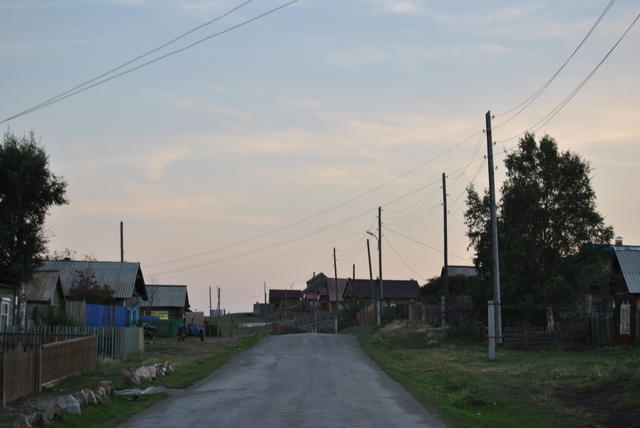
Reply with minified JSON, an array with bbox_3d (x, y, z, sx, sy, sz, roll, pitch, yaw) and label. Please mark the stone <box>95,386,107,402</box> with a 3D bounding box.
[{"bbox_3d":[-4.070,3.347,27.057,0.211,0.272,0.241,0,-4,0],"label":"stone"}]

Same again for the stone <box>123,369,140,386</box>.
[{"bbox_3d":[-4.261,3.696,32.981,0.385,0.373,0.379,0,-4,0],"label":"stone"}]

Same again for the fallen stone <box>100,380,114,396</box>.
[{"bbox_3d":[-4.952,4.066,34.000,0.330,0.360,0.350,0,-3,0],"label":"fallen stone"}]

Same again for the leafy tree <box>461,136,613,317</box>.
[{"bbox_3d":[10.632,1.192,71.000,7.200,10.300,6.800,0,-3,0],"label":"leafy tree"}]

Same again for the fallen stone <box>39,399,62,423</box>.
[{"bbox_3d":[-4.095,2.986,22.172,0.344,0.333,0.339,0,-4,0],"label":"fallen stone"}]

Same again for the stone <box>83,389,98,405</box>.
[{"bbox_3d":[-4.165,3.312,26.479,0.275,0.266,0.270,0,-4,0],"label":"stone"}]

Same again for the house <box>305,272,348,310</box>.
[{"bbox_3d":[0.941,10.034,183.000,6.000,5.400,6.000,0,-3,0],"label":"house"}]

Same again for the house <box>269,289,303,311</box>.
[{"bbox_3d":[-4.729,11.925,200.000,4.900,3.500,4.800,0,-3,0],"label":"house"}]

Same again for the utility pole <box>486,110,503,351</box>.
[{"bbox_3d":[5.806,0.648,48.725,0.280,8.199,0.280,-2,-4,0],"label":"utility pole"}]

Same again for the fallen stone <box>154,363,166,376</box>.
[{"bbox_3d":[-4.168,4.063,38.126,0.297,0.335,0.316,0,-4,0],"label":"fallen stone"}]

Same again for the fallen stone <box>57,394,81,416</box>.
[{"bbox_3d":[-4.878,3.714,28.300,0.460,0.410,0.430,0,-3,0],"label":"fallen stone"}]

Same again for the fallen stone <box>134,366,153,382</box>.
[{"bbox_3d":[-4.778,4.345,39.500,0.480,0.420,0.440,0,-3,0],"label":"fallen stone"}]

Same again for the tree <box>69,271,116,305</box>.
[{"bbox_3d":[-12.006,4.778,76.879,2.533,3.600,2.500,0,-4,0],"label":"tree"}]

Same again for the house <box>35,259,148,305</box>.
[{"bbox_3d":[-15.000,5.276,94.500,7.000,4.700,7.600,0,-3,0],"label":"house"}]

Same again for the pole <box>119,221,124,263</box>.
[{"bbox_3d":[-14.249,4.531,104.732,0.220,8.000,0.220,0,-4,0],"label":"pole"}]

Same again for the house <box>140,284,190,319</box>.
[{"bbox_3d":[-12.090,7.335,112.000,4.400,3.700,4.800,0,-3,0],"label":"house"}]

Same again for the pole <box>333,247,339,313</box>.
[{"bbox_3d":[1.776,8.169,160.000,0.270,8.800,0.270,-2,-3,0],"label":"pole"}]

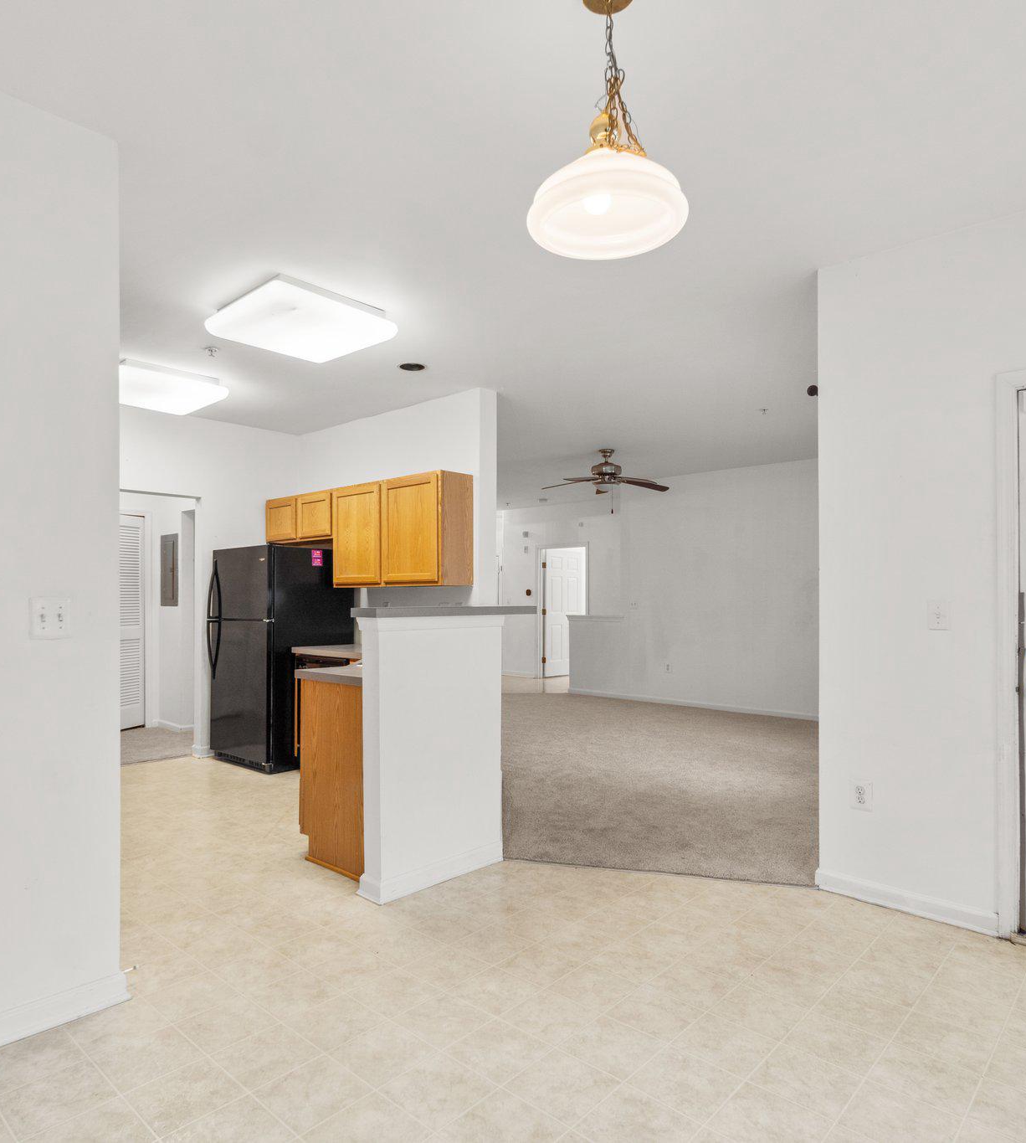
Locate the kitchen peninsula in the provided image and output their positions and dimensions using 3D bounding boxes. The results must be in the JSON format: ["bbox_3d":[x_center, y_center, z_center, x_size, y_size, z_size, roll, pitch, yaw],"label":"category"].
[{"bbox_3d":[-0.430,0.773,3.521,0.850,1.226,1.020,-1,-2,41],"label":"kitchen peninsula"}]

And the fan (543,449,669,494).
[{"bbox_3d":[0.952,-1.050,7.250,1.310,0.400,1.310,-1,-2,41],"label":"fan"}]

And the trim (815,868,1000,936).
[{"bbox_3d":[1.566,1.331,2.890,0.660,0.086,0.016,-1,-2,41],"label":"trim"}]

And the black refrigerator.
[{"bbox_3d":[-1.814,0.627,5.571,0.790,1.620,0.780,-1,-2,41],"label":"black refrigerator"}]

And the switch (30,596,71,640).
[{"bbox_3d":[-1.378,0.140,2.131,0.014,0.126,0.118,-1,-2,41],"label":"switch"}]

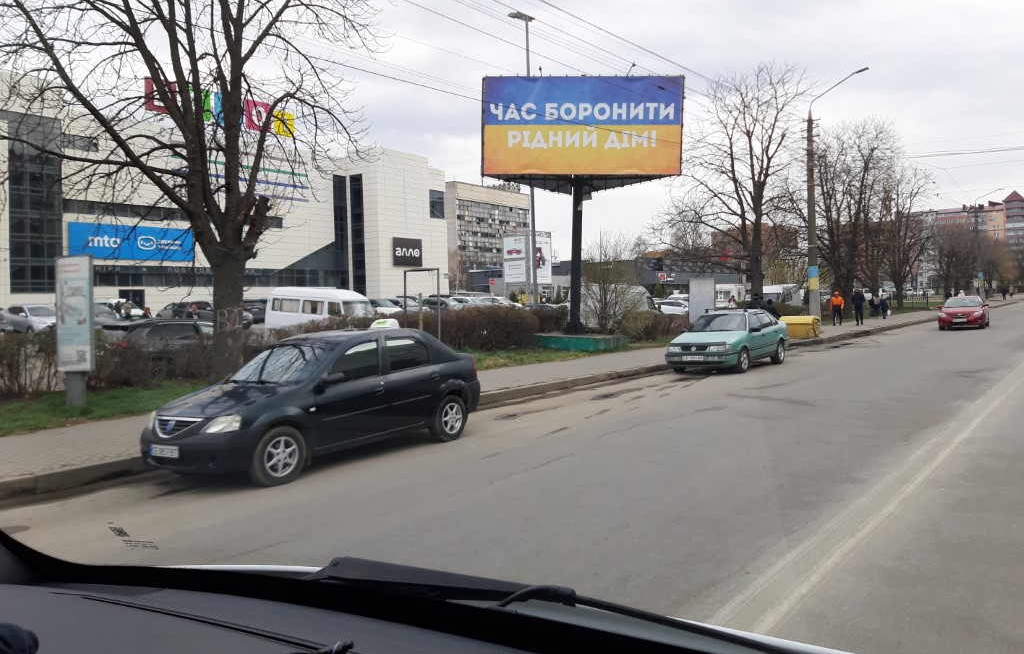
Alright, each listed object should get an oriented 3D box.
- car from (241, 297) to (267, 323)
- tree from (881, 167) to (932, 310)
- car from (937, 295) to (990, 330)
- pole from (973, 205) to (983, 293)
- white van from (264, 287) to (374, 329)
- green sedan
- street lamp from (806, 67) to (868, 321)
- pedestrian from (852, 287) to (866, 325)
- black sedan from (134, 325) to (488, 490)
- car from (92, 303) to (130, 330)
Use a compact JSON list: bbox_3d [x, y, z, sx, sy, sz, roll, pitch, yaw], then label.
[{"bbox_3d":[-18.693,-0.977,53.931,4.600,1.700,1.880,0,2,38],"label":"car"},{"bbox_3d":[31.778,-7.308,64.500,4.300,11.800,4.300,0,2,38],"label":"tree"},{"bbox_3d":[20.500,-0.650,36.200,1.780,1.470,4.540,0,3,35],"label":"car"},{"bbox_3d":[46.142,-7.171,79.000,0.400,9.800,0.400,-3,2,0],"label":"pole"},{"bbox_3d":[-8.645,-0.600,35.500,5.000,2.400,1.950,0,3,33],"label":"white van"},{"bbox_3d":[5.414,0.270,19.620,1.710,1.460,4.600,0,2,37],"label":"green sedan"},{"bbox_3d":[14.387,-5.541,35.063,2.600,11.260,0.480,0,2,38],"label":"street lamp"},{"bbox_3d":[16.968,-0.972,39.000,0.580,1.780,0.420,0,2,36],"label":"pedestrian"},{"bbox_3d":[-2.220,0.800,9.690,1.760,1.530,4.250,1,3,37],"label":"black sedan"},{"bbox_3d":[-23.707,-0.557,44.500,4.500,1.500,1.800,0,3,35],"label":"car"}]

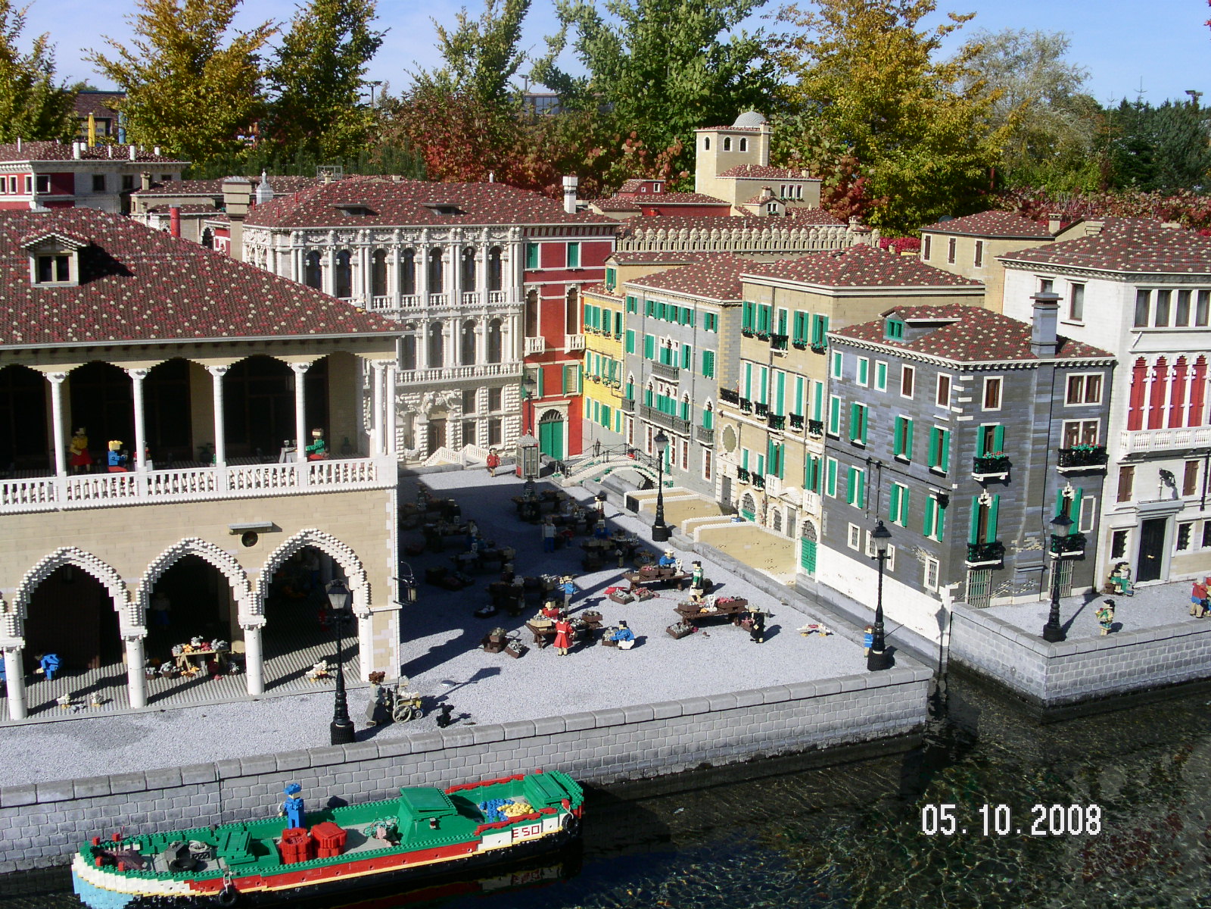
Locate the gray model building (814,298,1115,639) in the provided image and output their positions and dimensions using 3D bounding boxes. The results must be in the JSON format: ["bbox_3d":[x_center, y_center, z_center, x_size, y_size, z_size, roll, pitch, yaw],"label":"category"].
[{"bbox_3d":[0.954,-0.017,3.580,0.465,0.865,0.700,-3,11,-20],"label":"gray model building"}]

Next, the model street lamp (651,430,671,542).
[{"bbox_3d":[0.165,0.089,3.881,0.047,0.327,0.047,-3,11,-19],"label":"model street lamp"}]

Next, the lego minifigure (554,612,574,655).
[{"bbox_3d":[-0.092,0.389,2.891,0.038,0.093,0.033,6,12,24],"label":"lego minifigure"}]

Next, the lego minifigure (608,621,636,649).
[{"bbox_3d":[0.038,0.399,2.948,0.052,0.057,0.036,-2,11,-16],"label":"lego minifigure"}]

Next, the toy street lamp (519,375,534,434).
[{"bbox_3d":[-0.297,-0.134,5.010,0.047,0.322,0.047,-3,11,-19],"label":"toy street lamp"}]

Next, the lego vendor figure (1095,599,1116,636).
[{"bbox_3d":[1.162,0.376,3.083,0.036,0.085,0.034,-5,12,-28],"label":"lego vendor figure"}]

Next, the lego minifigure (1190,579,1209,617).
[{"bbox_3d":[1.447,0.350,3.234,0.031,0.090,0.033,-3,11,-20],"label":"lego minifigure"}]

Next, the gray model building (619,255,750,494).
[{"bbox_3d":[0.466,-0.342,5.059,0.500,0.842,0.990,-3,11,-19],"label":"gray model building"}]

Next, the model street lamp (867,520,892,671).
[{"bbox_3d":[0.590,0.298,2.823,0.047,0.323,0.047,-3,11,-19],"label":"model street lamp"}]

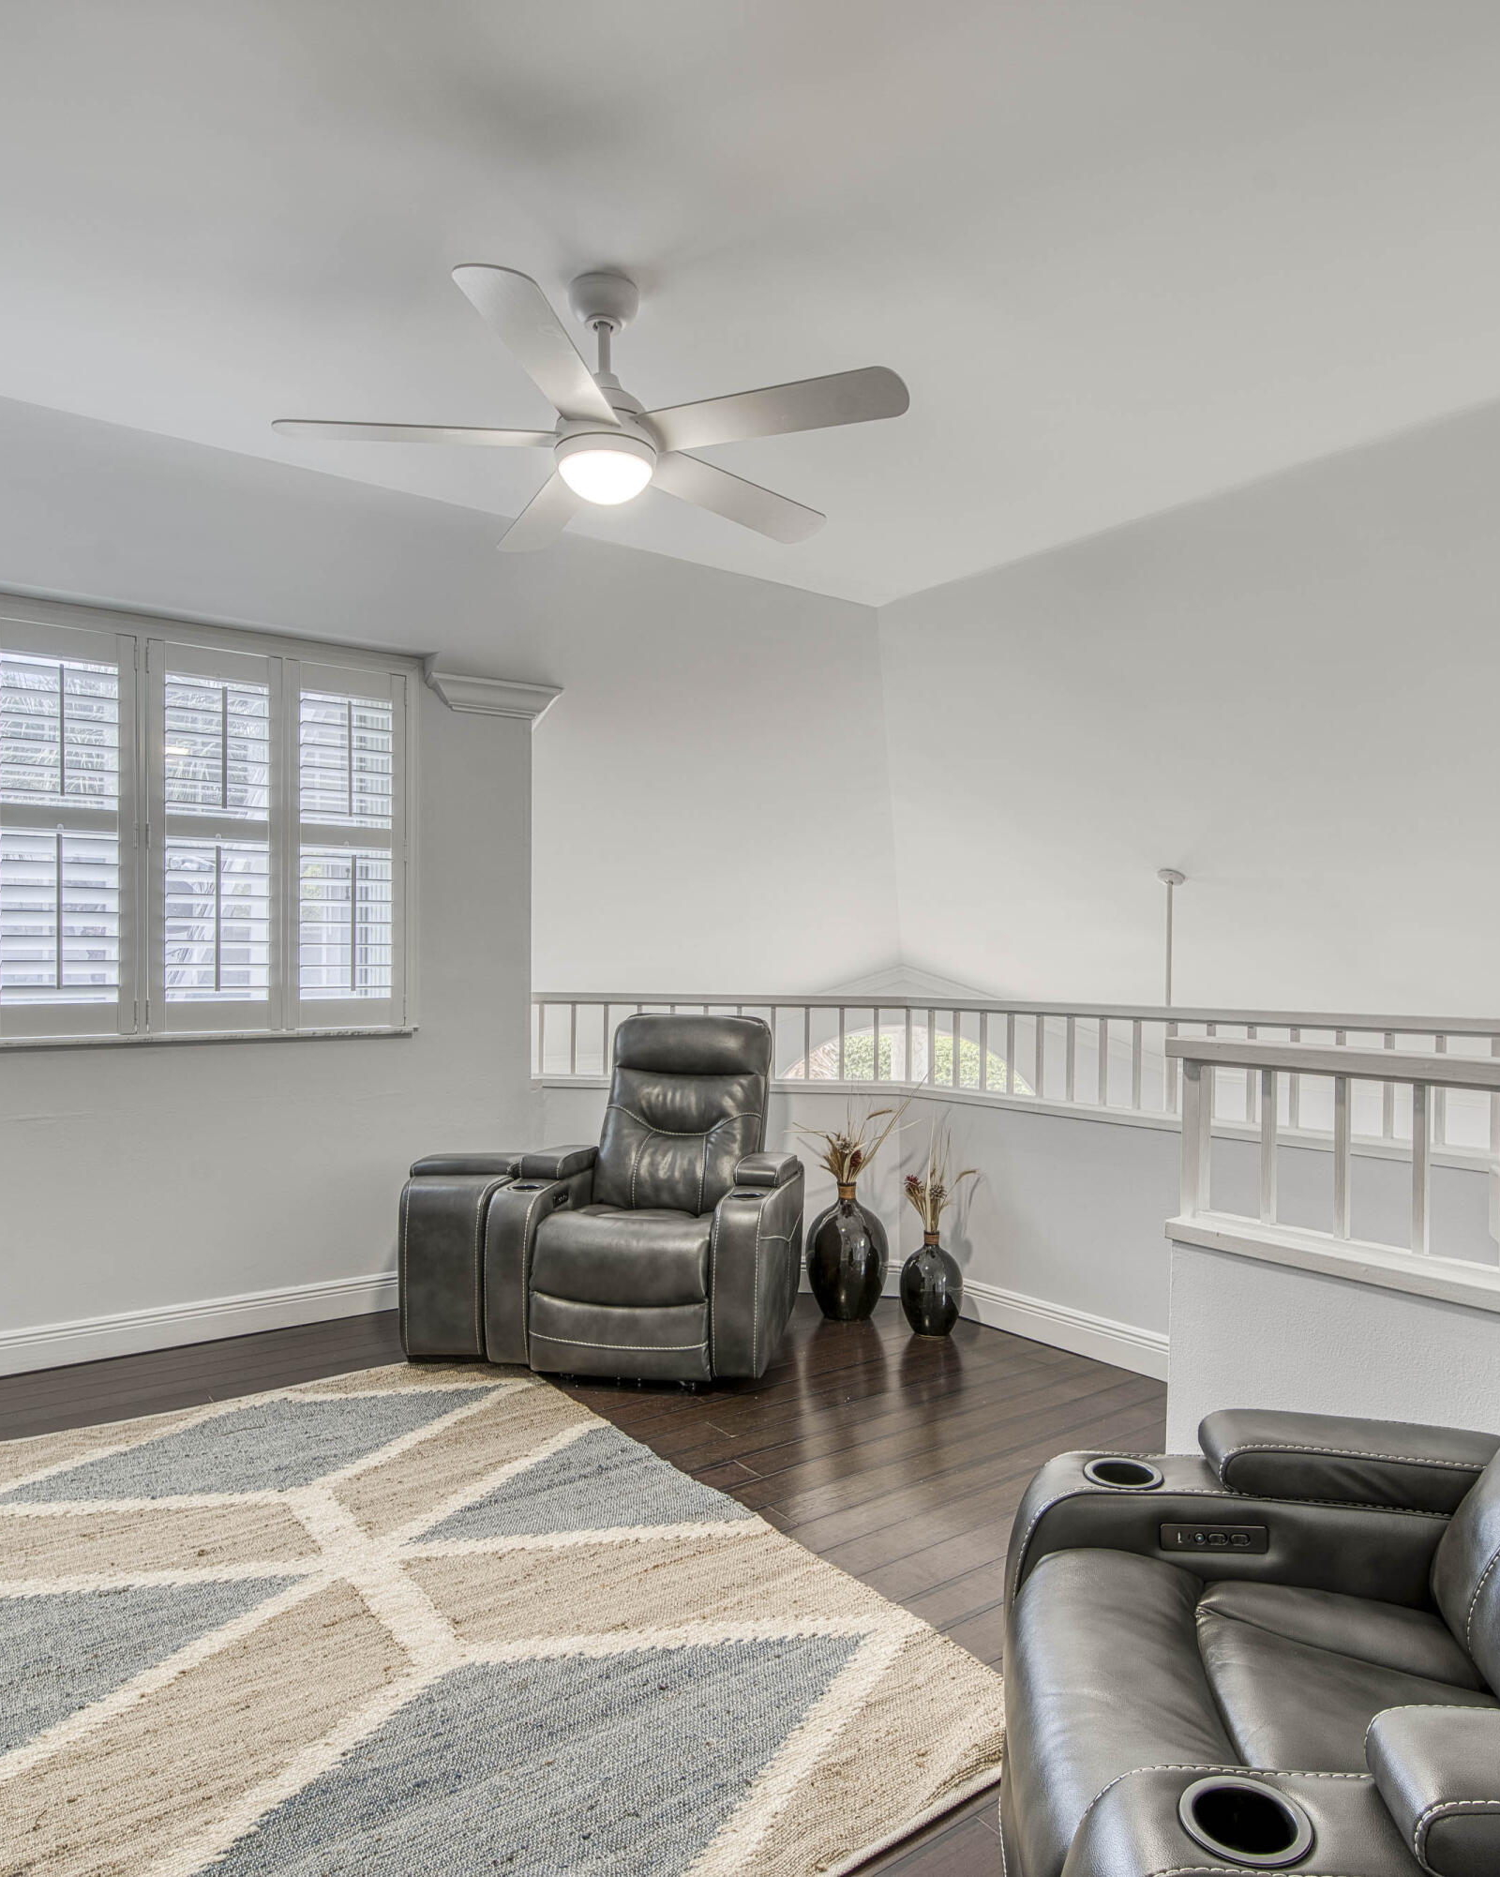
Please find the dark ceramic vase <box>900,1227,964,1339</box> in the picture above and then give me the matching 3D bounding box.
[{"bbox_3d":[0.614,1.156,3.970,0.207,0.345,0.207,0,-1,0],"label":"dark ceramic vase"}]

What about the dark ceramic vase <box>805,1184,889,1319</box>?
[{"bbox_3d":[0.346,1.098,4.161,0.280,0.465,0.280,0,-1,0],"label":"dark ceramic vase"}]

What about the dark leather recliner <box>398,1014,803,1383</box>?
[{"bbox_3d":[-0.452,0.794,3.926,1.140,1.060,0.920,0,-1,8],"label":"dark leather recliner"}]

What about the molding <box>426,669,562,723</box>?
[{"bbox_3d":[-0.944,-0.900,4.405,0.514,0.116,0.085,1,-1,-35],"label":"molding"}]

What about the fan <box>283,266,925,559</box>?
[{"bbox_3d":[-0.299,-1.122,2.405,1.270,0.485,1.270,0,-1,0],"label":"fan"}]

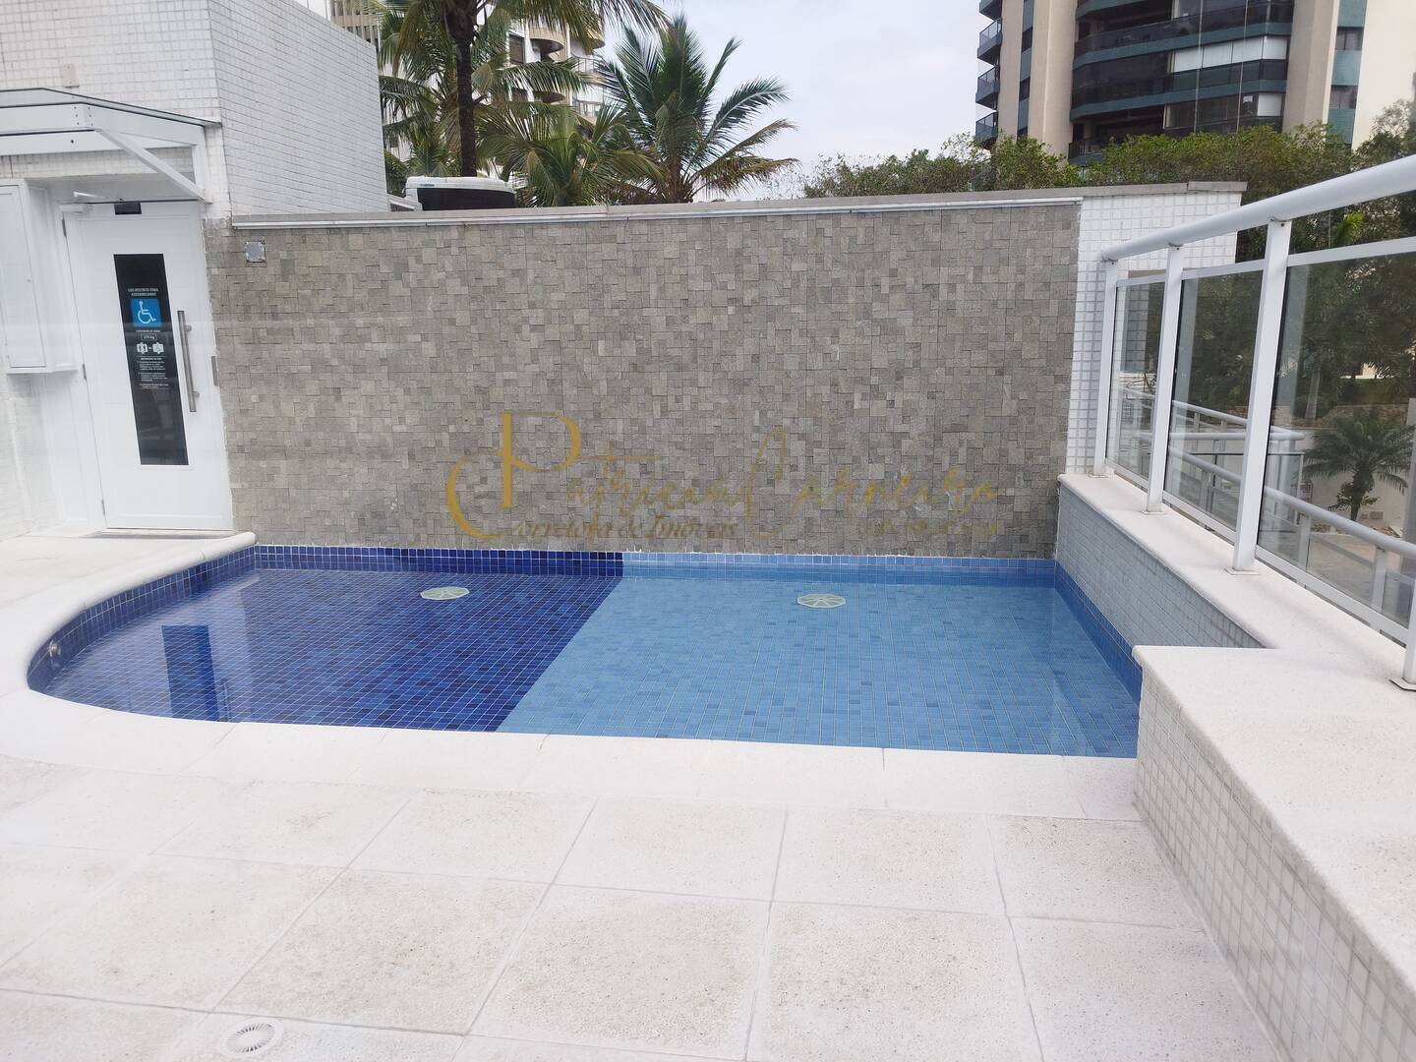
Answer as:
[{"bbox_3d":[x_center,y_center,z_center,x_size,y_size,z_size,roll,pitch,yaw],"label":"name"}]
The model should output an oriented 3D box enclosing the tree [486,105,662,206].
[{"bbox_3d":[-2.247,-4.298,17.597,3.200,5.709,3.200,1,12,9],"label":"tree"}]

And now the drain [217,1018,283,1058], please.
[{"bbox_3d":[-0.835,0.927,1.870,0.104,0.012,0.104,1,12,9],"label":"drain"}]

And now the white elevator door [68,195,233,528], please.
[{"bbox_3d":[-3.344,-0.960,6.151,0.874,1.938,0.070,1,12,9],"label":"white elevator door"}]

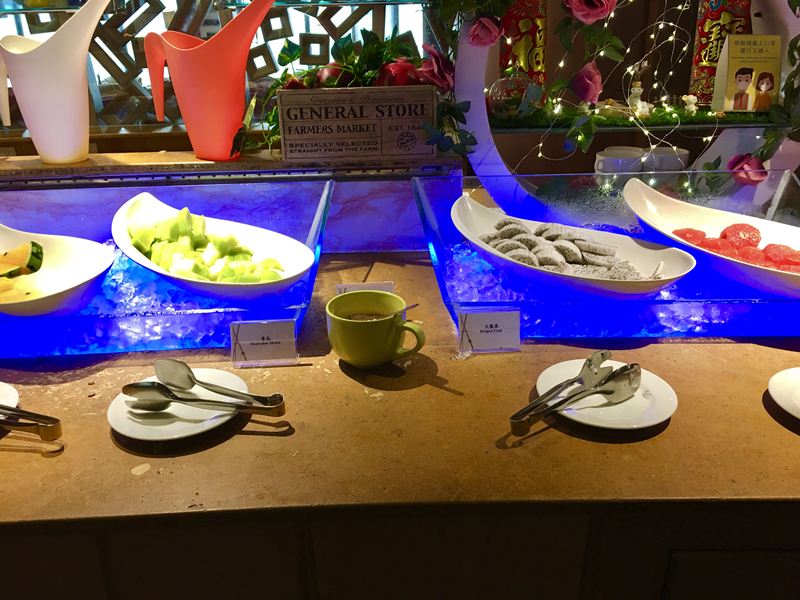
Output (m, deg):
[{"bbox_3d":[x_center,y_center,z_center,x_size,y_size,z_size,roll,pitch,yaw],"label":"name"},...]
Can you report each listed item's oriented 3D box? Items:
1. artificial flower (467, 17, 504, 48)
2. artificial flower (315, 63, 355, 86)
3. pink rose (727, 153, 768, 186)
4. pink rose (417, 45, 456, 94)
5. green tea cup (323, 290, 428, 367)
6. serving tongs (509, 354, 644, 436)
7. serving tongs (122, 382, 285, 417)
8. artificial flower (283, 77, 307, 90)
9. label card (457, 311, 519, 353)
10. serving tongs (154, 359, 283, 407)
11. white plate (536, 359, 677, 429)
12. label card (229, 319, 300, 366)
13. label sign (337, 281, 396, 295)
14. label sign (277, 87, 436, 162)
[{"bbox_3d":[0.163,-0.506,1.263,0.067,0.062,0.066,1,23,6],"label":"artificial flower"},{"bbox_3d":[-0.143,-0.495,1.490,0.080,0.070,0.080,-1,23,0],"label":"artificial flower"},{"bbox_3d":[0.707,-0.268,1.364,0.080,0.066,0.070,9,25,22],"label":"pink rose"},{"bbox_3d":[0.079,-0.499,1.450,0.080,0.100,0.075,12,26,28],"label":"pink rose"},{"bbox_3d":[-0.033,0.045,0.954,0.139,0.080,0.110,7,24,17],"label":"green tea cup"},{"bbox_3d":[0.212,0.115,0.811,0.197,0.046,0.062,-18,28,-34],"label":"serving tongs"},{"bbox_3d":[-0.231,0.112,0.811,0.205,0.042,0.060,5,24,13],"label":"serving tongs"},{"bbox_3d":[-0.214,-0.438,1.363,0.052,0.045,0.052,-1,23,0],"label":"artificial flower"},{"bbox_3d":[0.132,0.045,0.981,0.090,0.056,0.036,-1,23,-1],"label":"label card"},{"bbox_3d":[-0.238,0.111,0.835,0.200,0.045,0.066,4,24,11],"label":"serving tongs"},{"bbox_3d":[0.256,0.122,0.841,0.167,0.020,0.167,-1,23,0],"label":"white plate"},{"bbox_3d":[-0.191,0.062,0.953,0.091,0.056,0.036,-2,23,-3],"label":"label card"},{"bbox_3d":[-0.055,0.007,1.062,0.090,0.061,0.030,-2,23,-3],"label":"label sign"},{"bbox_3d":[-0.084,-0.356,1.362,0.312,0.142,0.020,-2,23,-1],"label":"label sign"}]

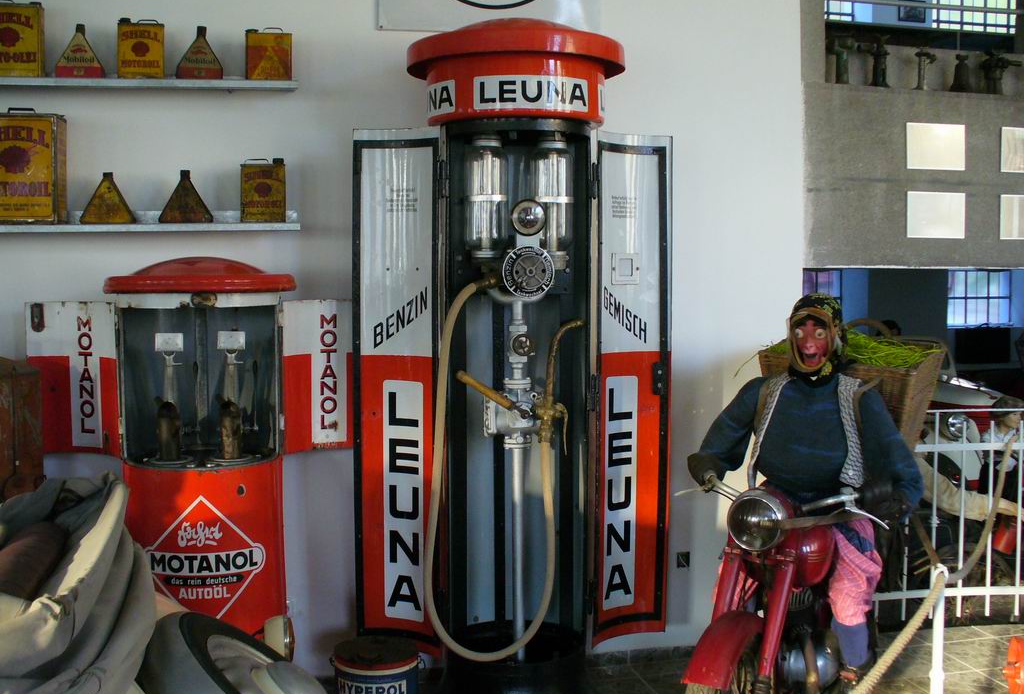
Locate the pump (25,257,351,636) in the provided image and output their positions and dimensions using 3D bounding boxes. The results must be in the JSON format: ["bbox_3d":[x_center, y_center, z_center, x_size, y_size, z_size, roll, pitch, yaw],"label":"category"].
[{"bbox_3d":[-0.954,0.489,3.384,1.060,1.539,0.600,-1,5,-14],"label":"pump"}]

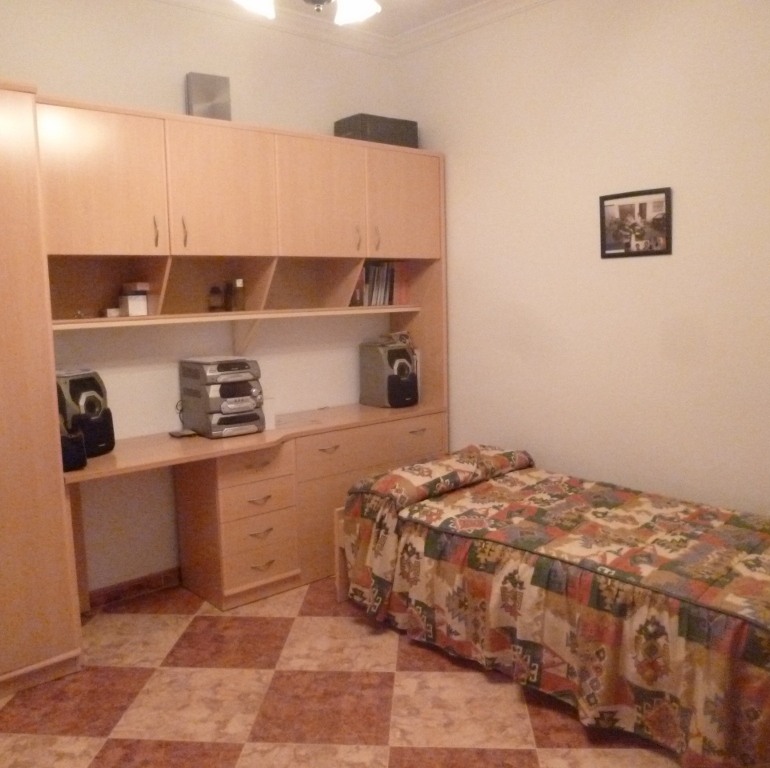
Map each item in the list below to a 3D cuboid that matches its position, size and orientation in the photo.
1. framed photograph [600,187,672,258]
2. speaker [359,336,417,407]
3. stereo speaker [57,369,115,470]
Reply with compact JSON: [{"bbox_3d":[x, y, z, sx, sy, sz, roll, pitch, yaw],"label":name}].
[{"bbox_3d":[1.040,-0.665,2.966,0.019,0.270,0.326,-7,9,-39],"label":"framed photograph"},{"bbox_3d":[0.026,-0.053,4.113,0.211,0.345,0.233,-7,9,-39],"label":"speaker"},{"bbox_3d":[-1.296,0.125,2.940,0.266,0.339,0.209,4,9,34],"label":"stereo speaker"}]

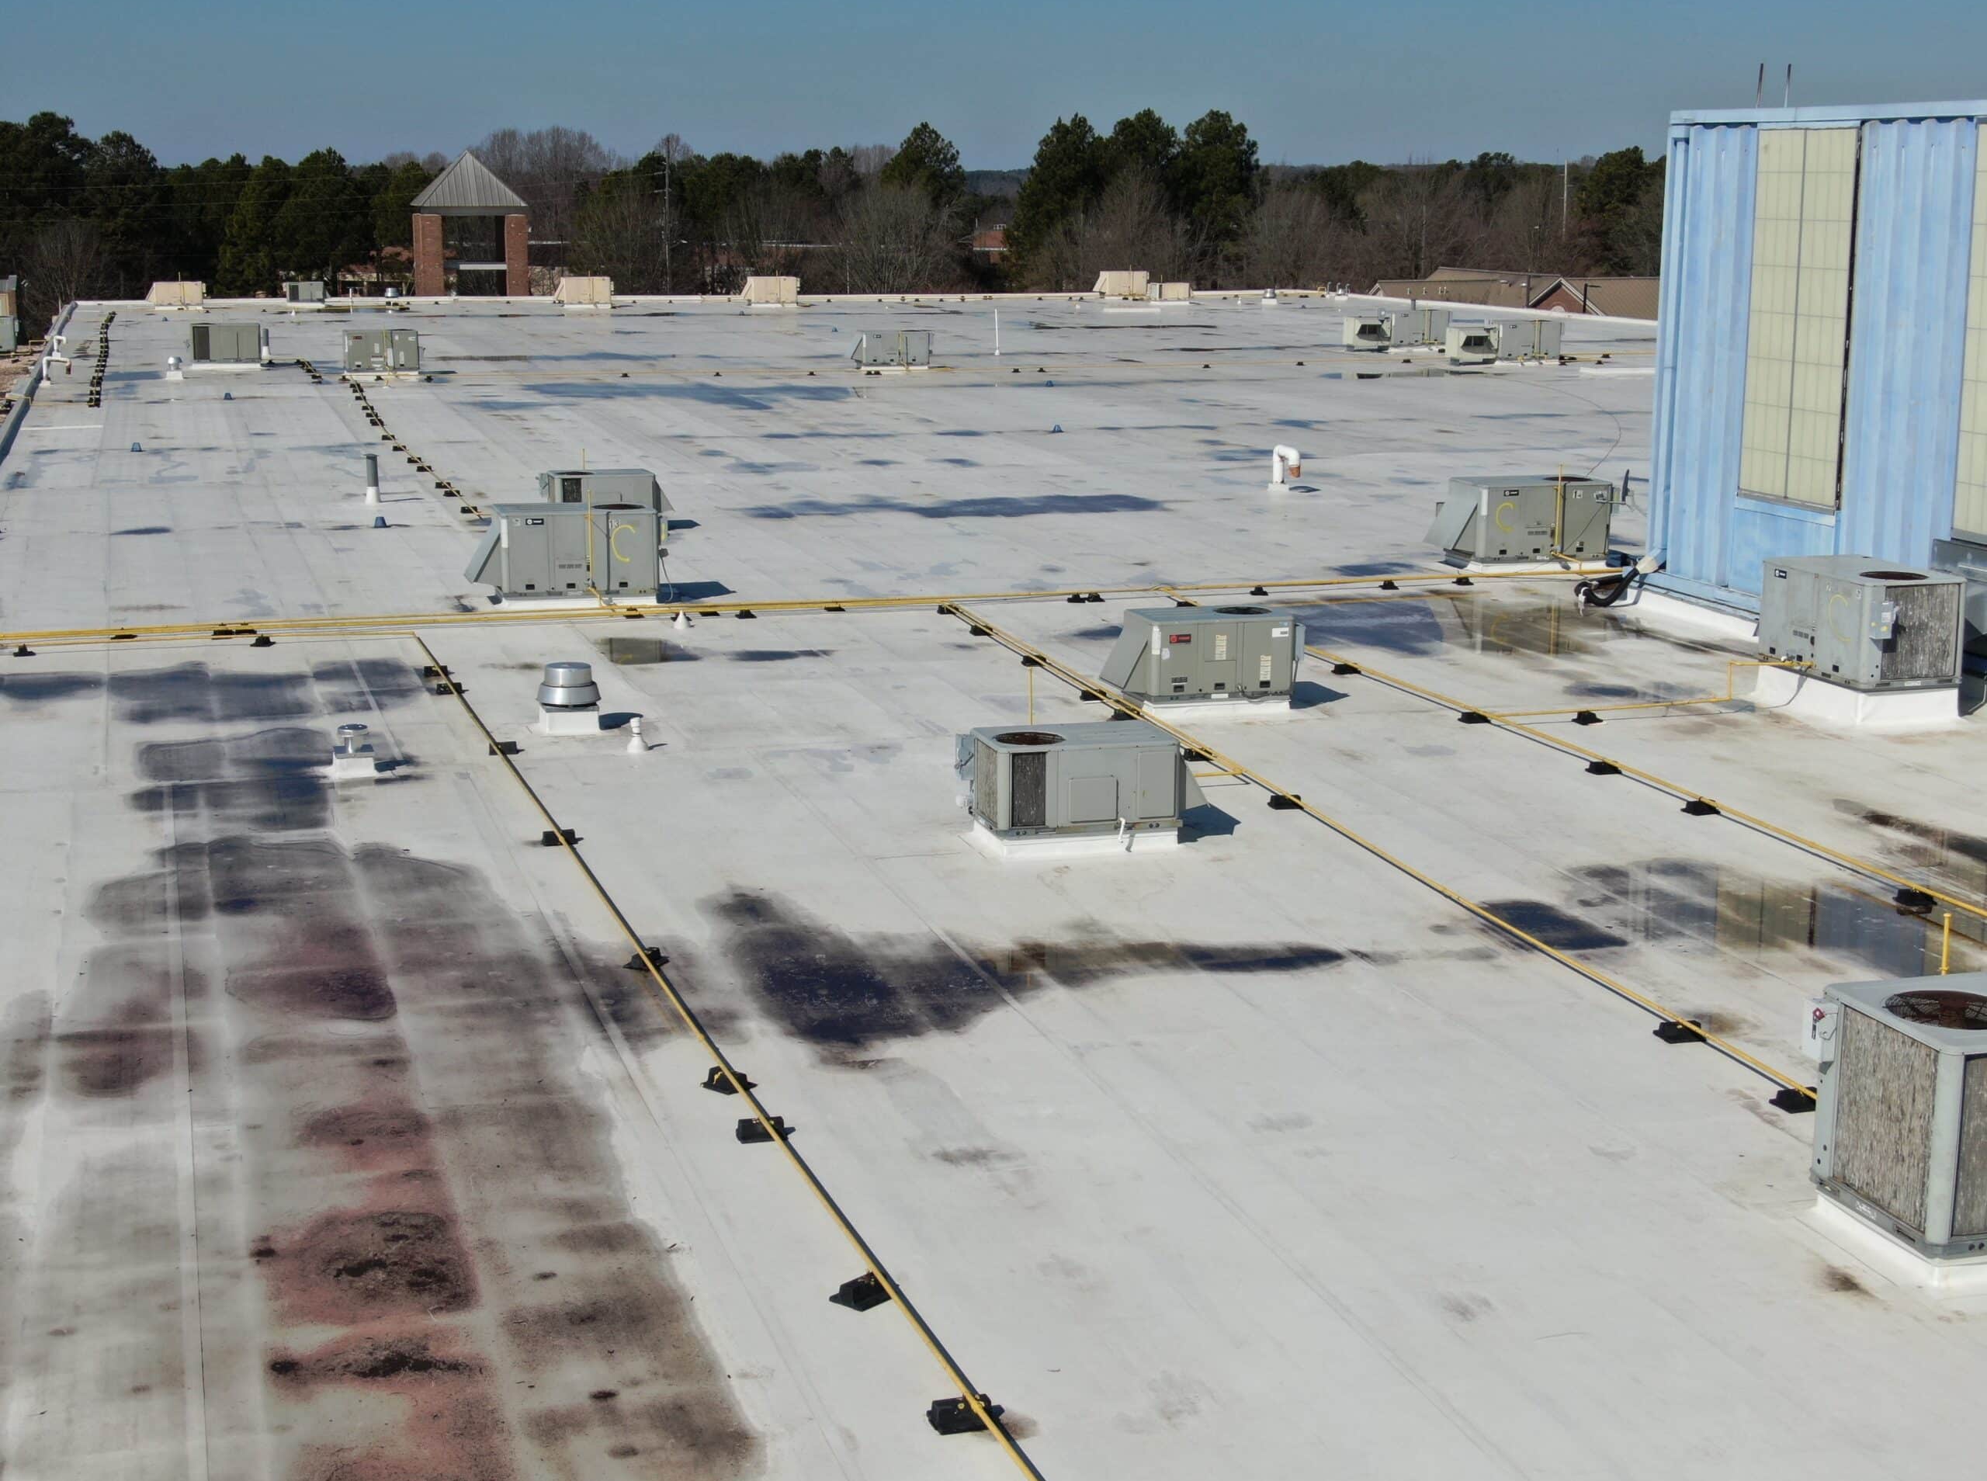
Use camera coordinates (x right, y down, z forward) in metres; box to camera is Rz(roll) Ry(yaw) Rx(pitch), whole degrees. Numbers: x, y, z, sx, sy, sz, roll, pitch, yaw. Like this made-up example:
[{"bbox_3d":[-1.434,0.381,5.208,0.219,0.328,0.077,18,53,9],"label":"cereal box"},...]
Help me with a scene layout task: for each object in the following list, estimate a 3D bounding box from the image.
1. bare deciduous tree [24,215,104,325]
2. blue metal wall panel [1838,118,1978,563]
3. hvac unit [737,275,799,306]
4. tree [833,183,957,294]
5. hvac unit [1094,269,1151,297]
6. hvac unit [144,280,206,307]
[{"bbox_3d":[-67.328,-33.748,200.000,5.900,8.564,5.900,-3,12,-16],"label":"bare deciduous tree"},{"bbox_3d":[11.765,-4.633,35.508,0.120,6.500,2.550,-3,12,-14],"label":"blue metal wall panel"},{"bbox_3d":[-11.346,-22.757,139.467,2.780,1.270,1.350,-3,12,-13],"label":"hvac unit"},{"bbox_3d":[-7.190,-34.951,205.166,9.610,12.722,9.610,0,12,0],"label":"tree"},{"bbox_3d":[6.981,-24.997,151.095,2.736,1.306,1.340,-3,12,-16],"label":"hvac unit"},{"bbox_3d":[-38.291,-20.924,129.119,2.671,1.120,1.380,-3,12,-14],"label":"hvac unit"}]

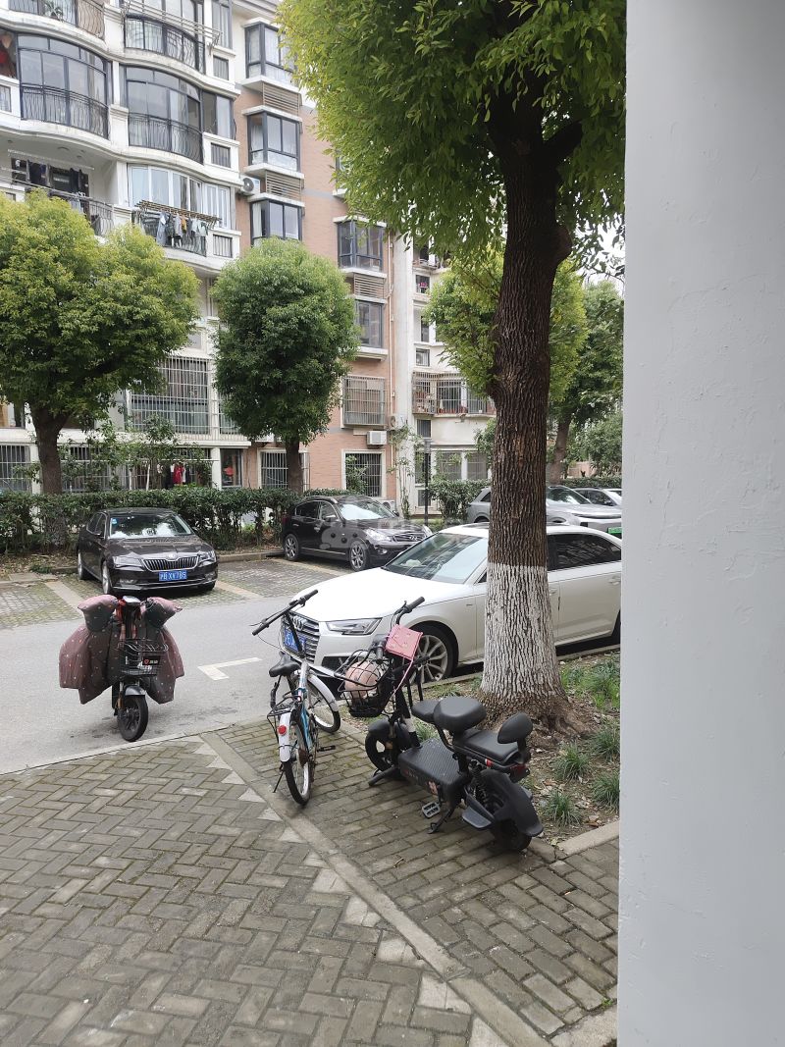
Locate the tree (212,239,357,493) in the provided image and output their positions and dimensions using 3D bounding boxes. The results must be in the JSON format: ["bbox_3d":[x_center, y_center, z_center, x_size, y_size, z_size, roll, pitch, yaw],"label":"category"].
[{"bbox_3d":[-2.844,-3.466,19.910,3.950,8.219,3.950,-1,4,0],"label":"tree"}]

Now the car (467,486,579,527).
[{"bbox_3d":[4.147,-0.237,19.933,1.880,1.630,4.700,-3,5,-32],"label":"car"}]

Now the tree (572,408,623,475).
[{"bbox_3d":[8.768,-2.491,30.410,3.000,4.519,3.000,-1,4,0],"label":"tree"}]

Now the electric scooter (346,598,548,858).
[{"bbox_3d":[0.306,1.127,4.287,0.590,1.110,1.490,-3,5,-33],"label":"electric scooter"}]

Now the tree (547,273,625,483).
[{"bbox_3d":[7.451,-4.511,27.267,4.200,9.009,4.200,-1,4,0],"label":"tree"}]

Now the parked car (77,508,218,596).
[{"bbox_3d":[-4.915,0.456,14.221,1.864,1.480,4.869,-3,4,-31],"label":"parked car"}]

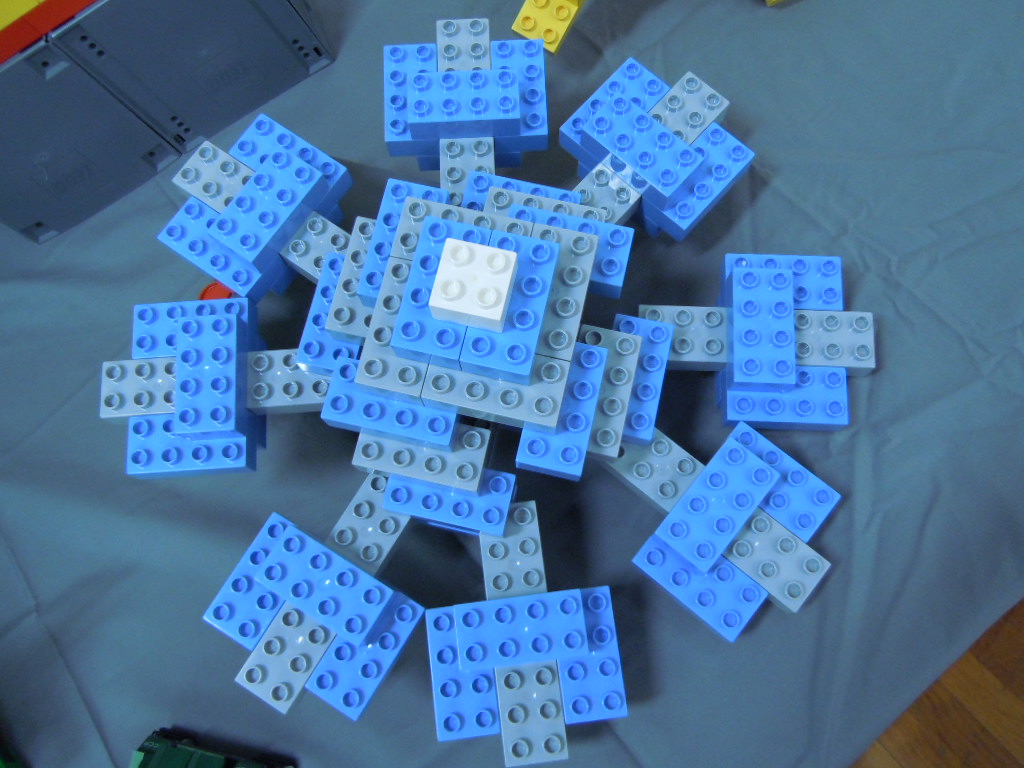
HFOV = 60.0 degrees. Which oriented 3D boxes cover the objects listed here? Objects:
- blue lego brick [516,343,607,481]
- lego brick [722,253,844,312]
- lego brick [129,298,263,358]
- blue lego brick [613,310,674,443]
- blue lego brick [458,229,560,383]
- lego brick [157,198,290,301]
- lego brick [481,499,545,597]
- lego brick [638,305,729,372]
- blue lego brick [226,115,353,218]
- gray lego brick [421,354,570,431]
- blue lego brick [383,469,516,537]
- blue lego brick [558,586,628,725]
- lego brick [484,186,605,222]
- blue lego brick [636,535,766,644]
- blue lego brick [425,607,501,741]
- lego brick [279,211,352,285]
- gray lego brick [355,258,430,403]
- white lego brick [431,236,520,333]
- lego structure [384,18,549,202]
[{"bbox_3d":[0.025,0.012,0.433,0.032,0.022,0.064,12,76,5],"label":"blue lego brick"},{"bbox_3d":[0.152,-0.055,0.504,0.064,0.023,0.032,2,76,2],"label":"lego brick"},{"bbox_3d":[-0.180,-0.029,0.506,0.064,0.022,0.032,-4,76,0],"label":"lego brick"},{"bbox_3d":[0.064,-0.002,0.474,0.032,0.024,0.064,13,77,4],"label":"blue lego brick"},{"bbox_3d":[0.000,-0.035,0.405,0.032,0.023,0.064,12,76,5],"label":"blue lego brick"},{"bbox_3d":[-0.168,-0.077,0.517,0.064,0.023,0.032,34,79,9],"label":"lego brick"},{"bbox_3d":[0.002,0.096,0.468,0.032,0.023,0.064,-7,76,-1],"label":"lego brick"},{"bbox_3d":[0.102,-0.025,0.495,0.064,0.024,0.032,2,76,2],"label":"lego brick"},{"bbox_3d":[-0.130,-0.127,0.523,0.064,0.024,0.032,34,79,8],"label":"blue lego brick"},{"bbox_3d":[-0.006,0.000,0.413,0.064,0.023,0.032,12,76,4],"label":"gray lego brick"},{"bbox_3d":[-0.032,0.056,0.462,0.064,0.022,0.032,12,76,5],"label":"blue lego brick"},{"bbox_3d":[0.039,0.140,0.460,0.032,0.023,0.064,-7,76,0],"label":"blue lego brick"},{"bbox_3d":[0.016,-0.081,0.476,0.064,0.023,0.032,12,76,5],"label":"lego brick"},{"bbox_3d":[0.098,0.102,0.466,0.064,0.022,0.032,38,80,10],"label":"blue lego brick"},{"bbox_3d":[-0.024,0.146,0.455,0.032,0.023,0.064,-7,76,-1],"label":"blue lego brick"},{"bbox_3d":[-0.111,-0.077,0.516,0.064,0.022,0.032,34,79,9],"label":"lego brick"},{"bbox_3d":[-0.050,-0.025,0.424,0.032,0.023,0.064,12,76,5],"label":"gray lego brick"},{"bbox_3d":[-0.016,-0.043,0.388,0.032,0.022,0.032,12,76,5],"label":"white lego brick"},{"bbox_3d":[-0.026,-0.158,0.531,0.096,0.062,0.128,-3,76,1],"label":"lego structure"}]

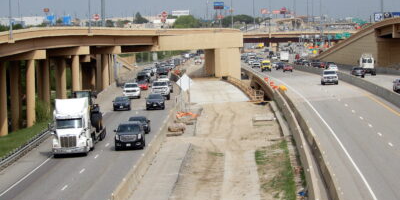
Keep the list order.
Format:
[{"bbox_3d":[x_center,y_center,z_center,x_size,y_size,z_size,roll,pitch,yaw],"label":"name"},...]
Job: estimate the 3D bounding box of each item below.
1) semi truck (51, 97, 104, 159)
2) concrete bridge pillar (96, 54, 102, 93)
[{"bbox_3d":[-8.920,1.530,142.700,2.600,4.050,21.000,-1,3,1],"label":"semi truck"},{"bbox_3d":[-15.050,-4.000,285.000,0.870,6.000,0.870,-1,3,0],"label":"concrete bridge pillar"}]

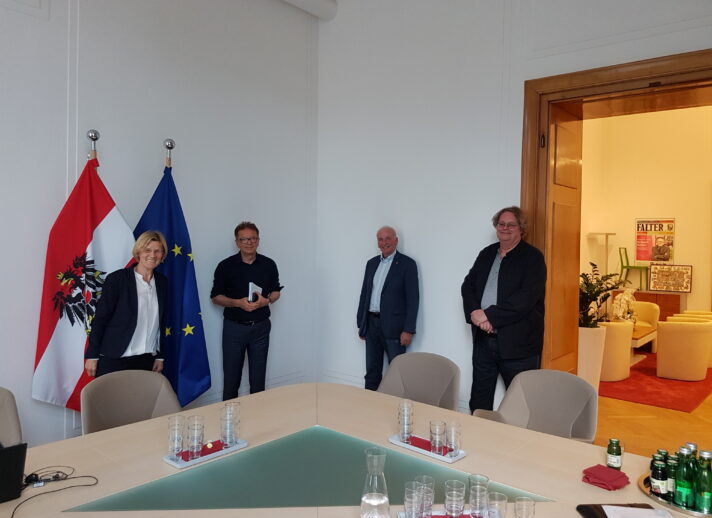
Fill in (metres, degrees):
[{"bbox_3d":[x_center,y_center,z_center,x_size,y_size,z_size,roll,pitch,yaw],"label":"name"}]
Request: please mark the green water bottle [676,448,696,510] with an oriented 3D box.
[{"bbox_3d":[1.193,0.786,1.931,0.062,0.201,0.062,3,2,40],"label":"green water bottle"}]

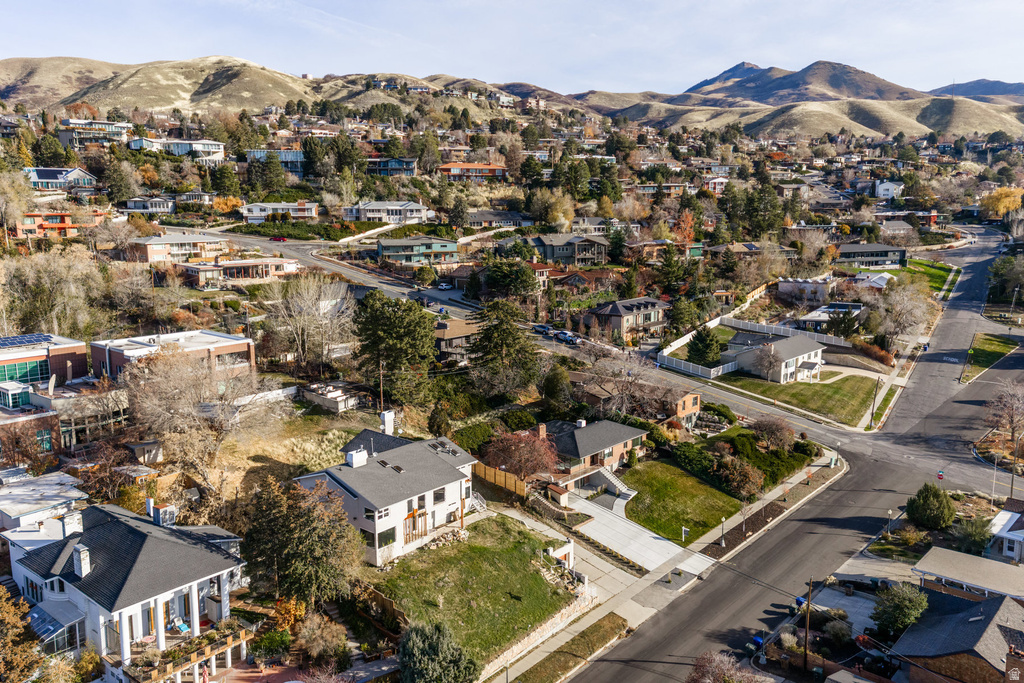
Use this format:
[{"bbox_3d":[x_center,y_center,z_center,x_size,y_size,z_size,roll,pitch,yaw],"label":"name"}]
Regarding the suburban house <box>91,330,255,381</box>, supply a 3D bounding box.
[{"bbox_3d":[-49.940,3.650,117.500,13.500,7.000,17.000,9,13,43],"label":"suburban house"}]

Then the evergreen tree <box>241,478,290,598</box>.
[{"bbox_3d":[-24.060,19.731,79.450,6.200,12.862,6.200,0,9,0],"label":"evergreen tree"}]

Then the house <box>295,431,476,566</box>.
[{"bbox_3d":[-16.748,17.752,97.257,19.600,9.200,16.900,8,12,38],"label":"house"}]

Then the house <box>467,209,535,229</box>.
[{"bbox_3d":[-4.752,-45.121,292.000,25.000,5.500,12.000,-1,10,-12],"label":"house"}]

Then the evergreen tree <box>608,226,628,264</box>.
[{"bbox_3d":[32.129,-28.793,239.074,5.900,11.335,5.900,0,9,0],"label":"evergreen tree"}]

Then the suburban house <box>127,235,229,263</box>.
[{"bbox_3d":[-91.410,-25.850,218.750,10.500,6.900,24.000,7,12,37],"label":"suburban house"}]

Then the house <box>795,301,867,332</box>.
[{"bbox_3d":[80.530,-5.950,199.500,11.500,4.900,21.000,6,11,30],"label":"house"}]

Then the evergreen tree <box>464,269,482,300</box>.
[{"bbox_3d":[-10.266,-15.179,212.302,4.800,8.544,4.800,0,9,0],"label":"evergreen tree"}]

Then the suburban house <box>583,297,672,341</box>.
[{"bbox_3d":[25.443,-5.099,173.000,10.000,7.800,20.500,8,12,36],"label":"suburban house"}]

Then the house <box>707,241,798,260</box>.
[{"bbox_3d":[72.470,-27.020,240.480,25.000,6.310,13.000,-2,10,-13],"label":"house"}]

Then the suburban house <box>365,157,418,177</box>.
[{"bbox_3d":[-45.610,-65.340,299.000,20.000,7.000,11.500,0,10,0],"label":"suburban house"}]

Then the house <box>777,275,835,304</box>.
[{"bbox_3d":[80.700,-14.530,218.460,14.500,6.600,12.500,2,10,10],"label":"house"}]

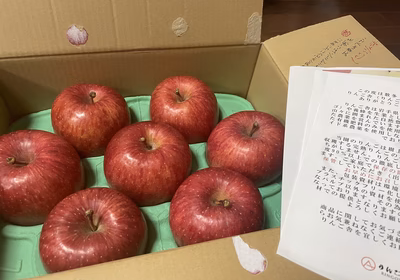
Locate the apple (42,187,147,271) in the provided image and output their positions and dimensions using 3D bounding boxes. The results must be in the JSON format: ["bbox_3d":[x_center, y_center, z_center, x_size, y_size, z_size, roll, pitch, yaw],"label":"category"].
[{"bbox_3d":[-0.088,0.083,0.255,0.086,0.077,0.086,-7,48,-14],"label":"apple"}]

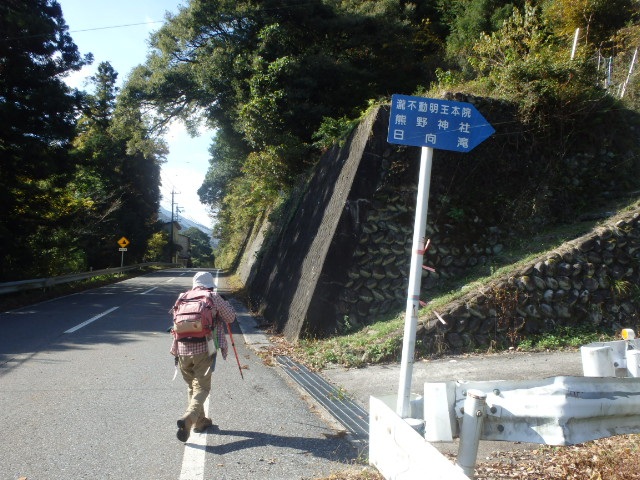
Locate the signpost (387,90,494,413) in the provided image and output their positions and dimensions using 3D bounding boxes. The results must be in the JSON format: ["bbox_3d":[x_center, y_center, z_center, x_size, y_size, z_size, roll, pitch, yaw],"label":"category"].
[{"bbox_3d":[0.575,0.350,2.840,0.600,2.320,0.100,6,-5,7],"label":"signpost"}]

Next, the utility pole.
[{"bbox_3d":[-21.100,-1.830,75.000,1.250,11.300,0.450,0,-2,0],"label":"utility pole"}]

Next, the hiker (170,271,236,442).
[{"bbox_3d":[-1.000,1.000,4.500,0.580,1.430,0.620,0,-2,-3],"label":"hiker"}]

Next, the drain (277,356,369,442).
[{"bbox_3d":[-0.030,1.740,6.100,0.380,0.070,3.700,1,-2,-17],"label":"drain"}]

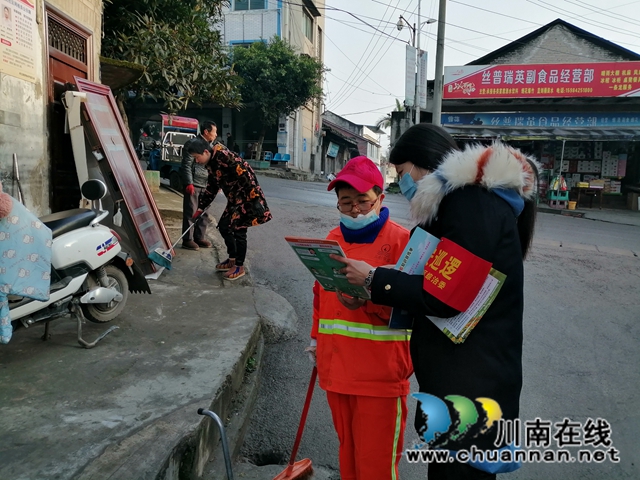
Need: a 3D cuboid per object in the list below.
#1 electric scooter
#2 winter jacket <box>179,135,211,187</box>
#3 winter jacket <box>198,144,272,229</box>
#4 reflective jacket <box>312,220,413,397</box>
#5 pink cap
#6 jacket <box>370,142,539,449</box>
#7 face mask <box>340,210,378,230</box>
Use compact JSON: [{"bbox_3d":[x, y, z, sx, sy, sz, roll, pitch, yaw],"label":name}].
[{"bbox_3d":[-1.637,0.127,2.745,0.680,1.080,1.680,5,8,20],"label":"electric scooter"},{"bbox_3d":[-1.516,-0.967,6.000,0.340,0.670,0.500,6,8,31],"label":"winter jacket"},{"bbox_3d":[-0.915,-0.532,4.970,0.620,0.920,0.520,-29,17,-16],"label":"winter jacket"},{"bbox_3d":[0.162,0.257,1.830,0.430,0.640,0.300,7,9,36],"label":"reflective jacket"},{"bbox_3d":[0.135,-0.238,1.770,0.175,0.135,0.255,5,18,26],"label":"pink cap"},{"bbox_3d":[0.445,0.153,1.580,0.480,0.920,0.480,5,10,24],"label":"jacket"},{"bbox_3d":[0.142,-0.077,1.730,0.135,0.085,0.075,5,20,21],"label":"face mask"}]

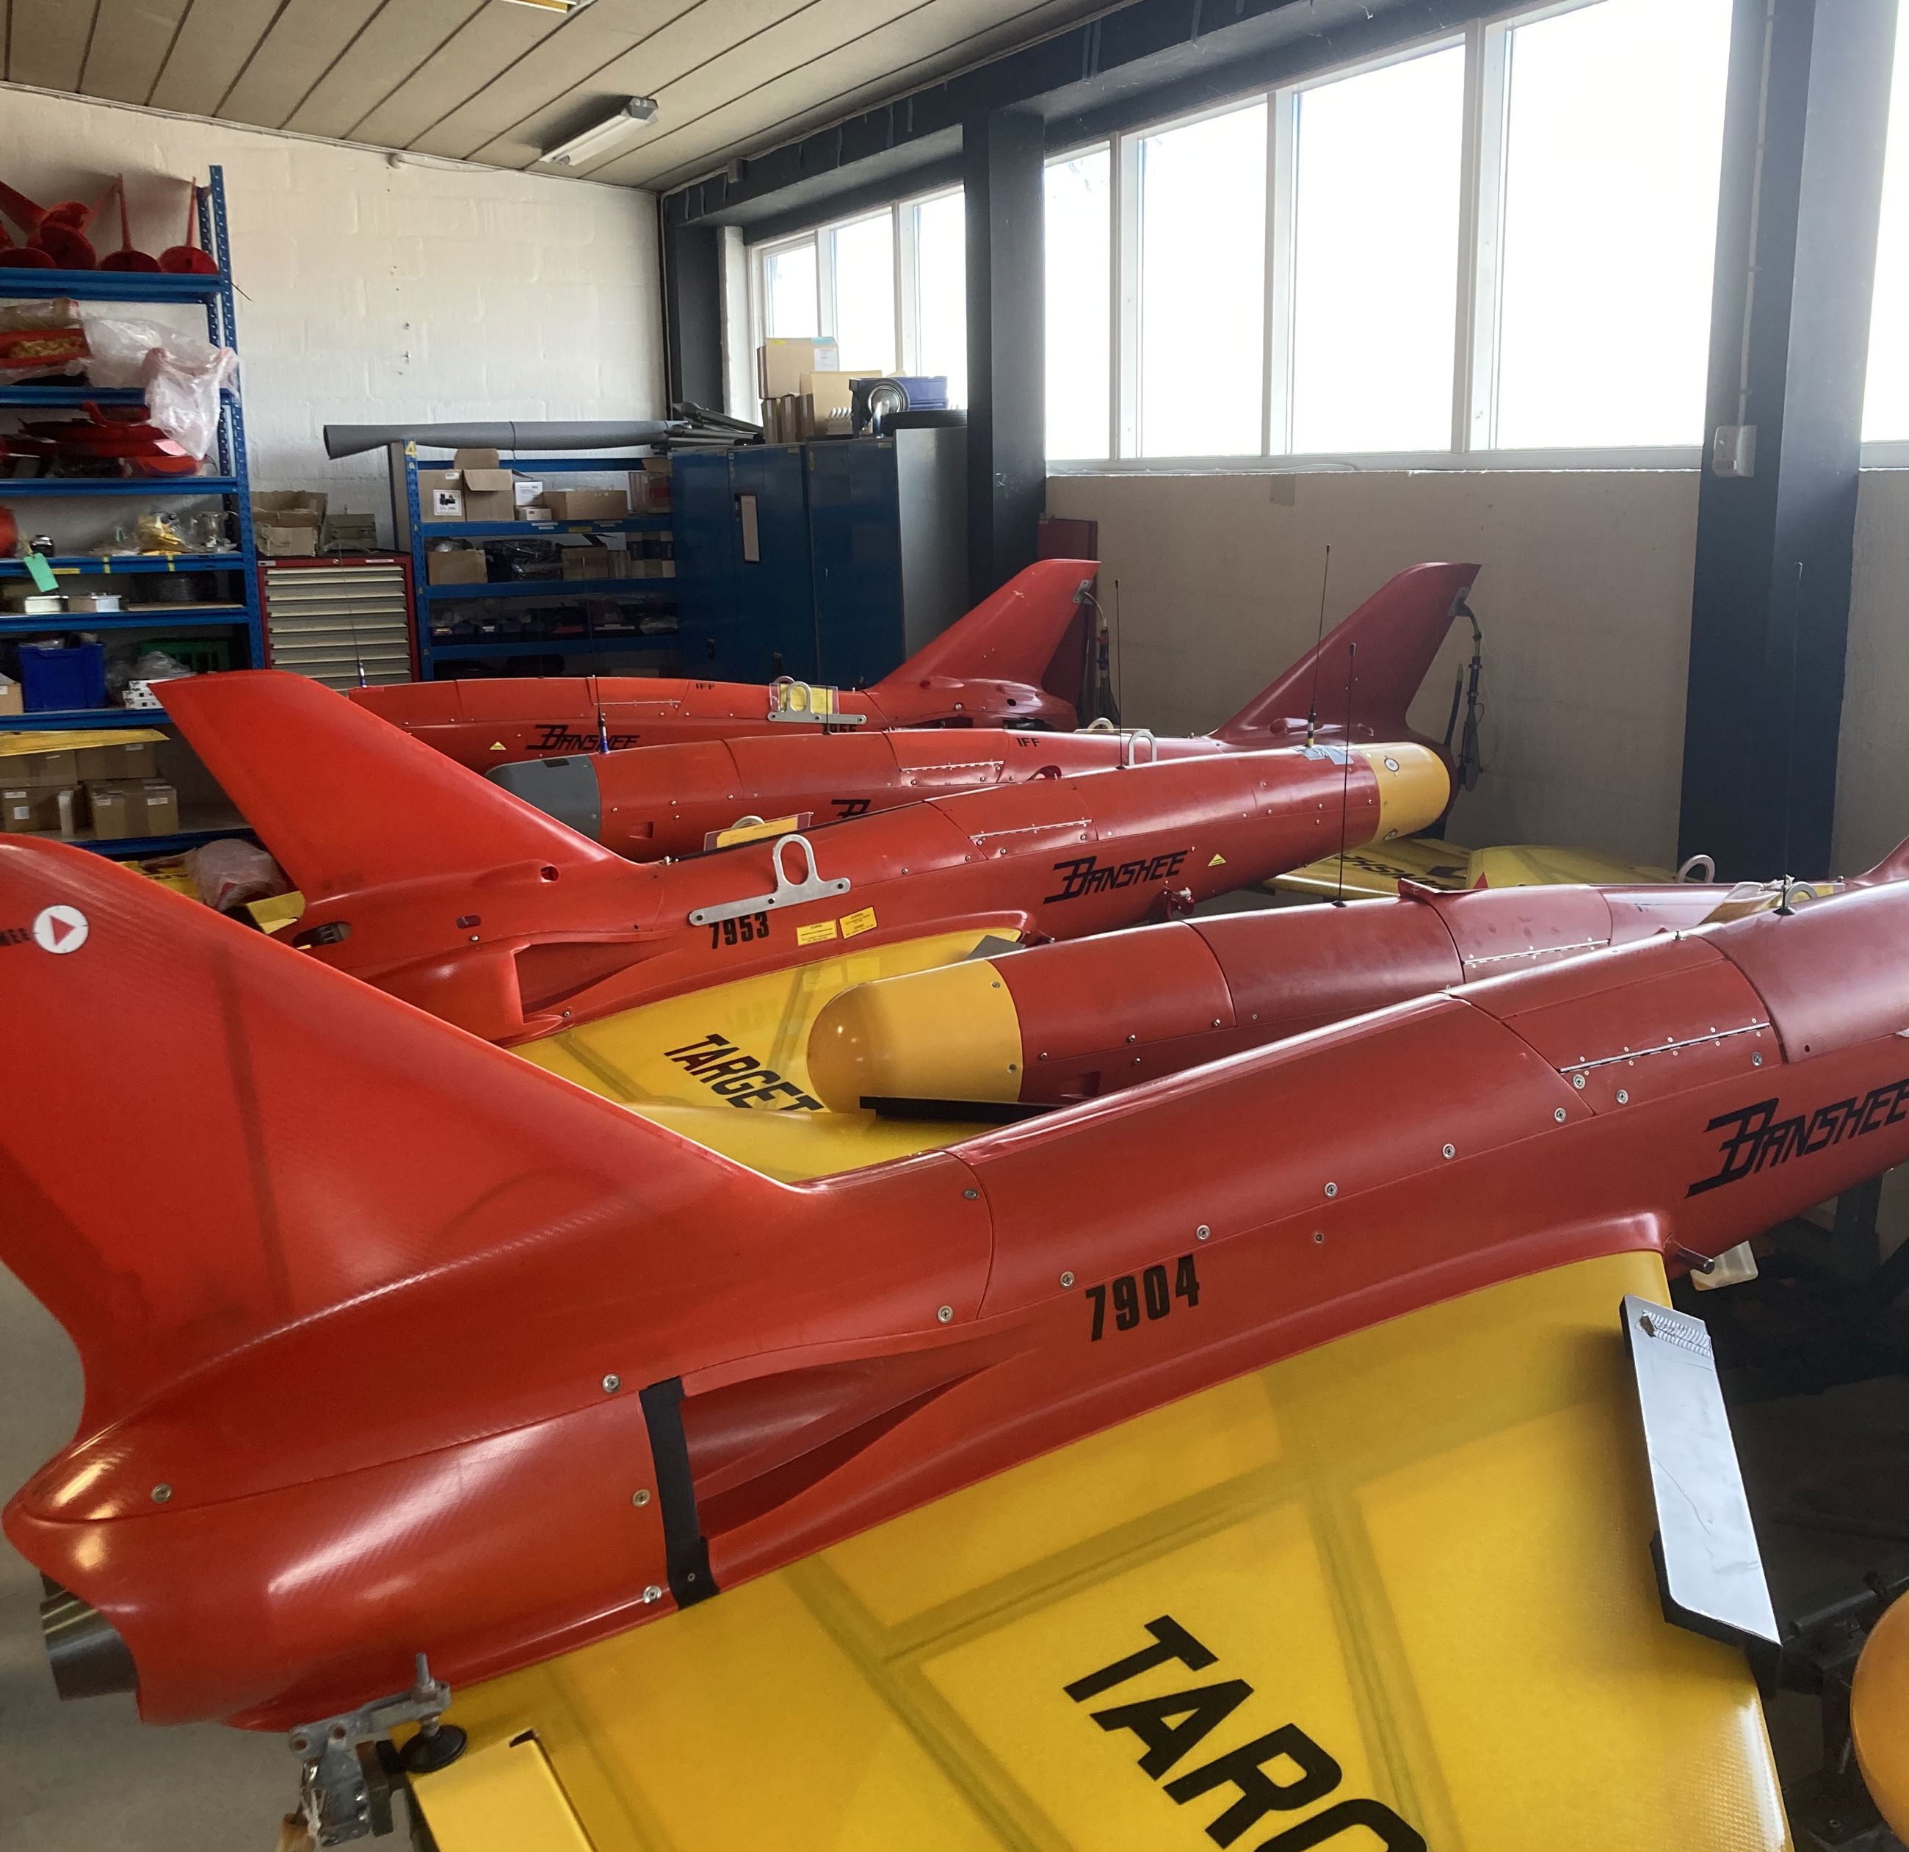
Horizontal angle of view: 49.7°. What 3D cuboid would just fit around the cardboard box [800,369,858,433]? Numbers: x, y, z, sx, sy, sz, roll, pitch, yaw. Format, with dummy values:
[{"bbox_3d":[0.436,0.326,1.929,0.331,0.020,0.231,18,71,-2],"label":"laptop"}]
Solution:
[{"bbox_3d":[-0.507,-2.377,9.367,0.300,0.290,0.160,-6,14,-24],"label":"cardboard box"}]

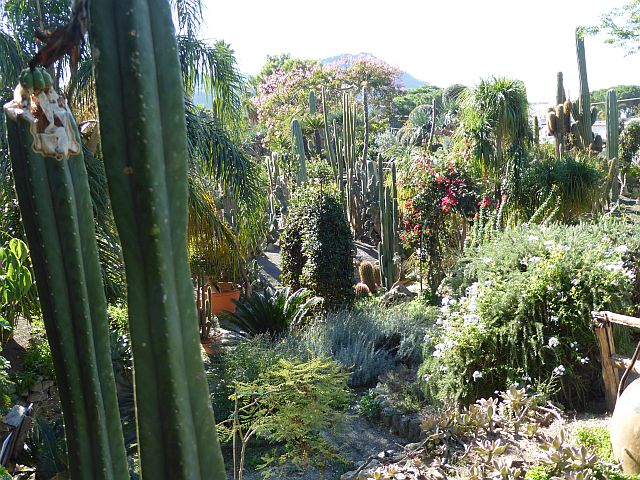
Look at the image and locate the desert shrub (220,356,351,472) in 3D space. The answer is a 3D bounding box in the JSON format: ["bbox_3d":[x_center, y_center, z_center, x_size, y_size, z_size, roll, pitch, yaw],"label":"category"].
[{"bbox_3d":[-0.249,1.258,5.200,0.937,0.720,0.800,0,8,0],"label":"desert shrub"}]

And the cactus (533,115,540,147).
[{"bbox_3d":[5.855,-2.961,19.500,0.216,0.865,0.210,0,8,0],"label":"cactus"}]

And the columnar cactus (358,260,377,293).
[{"bbox_3d":[0.725,0.557,11.000,0.275,0.488,0.250,0,8,0],"label":"columnar cactus"}]

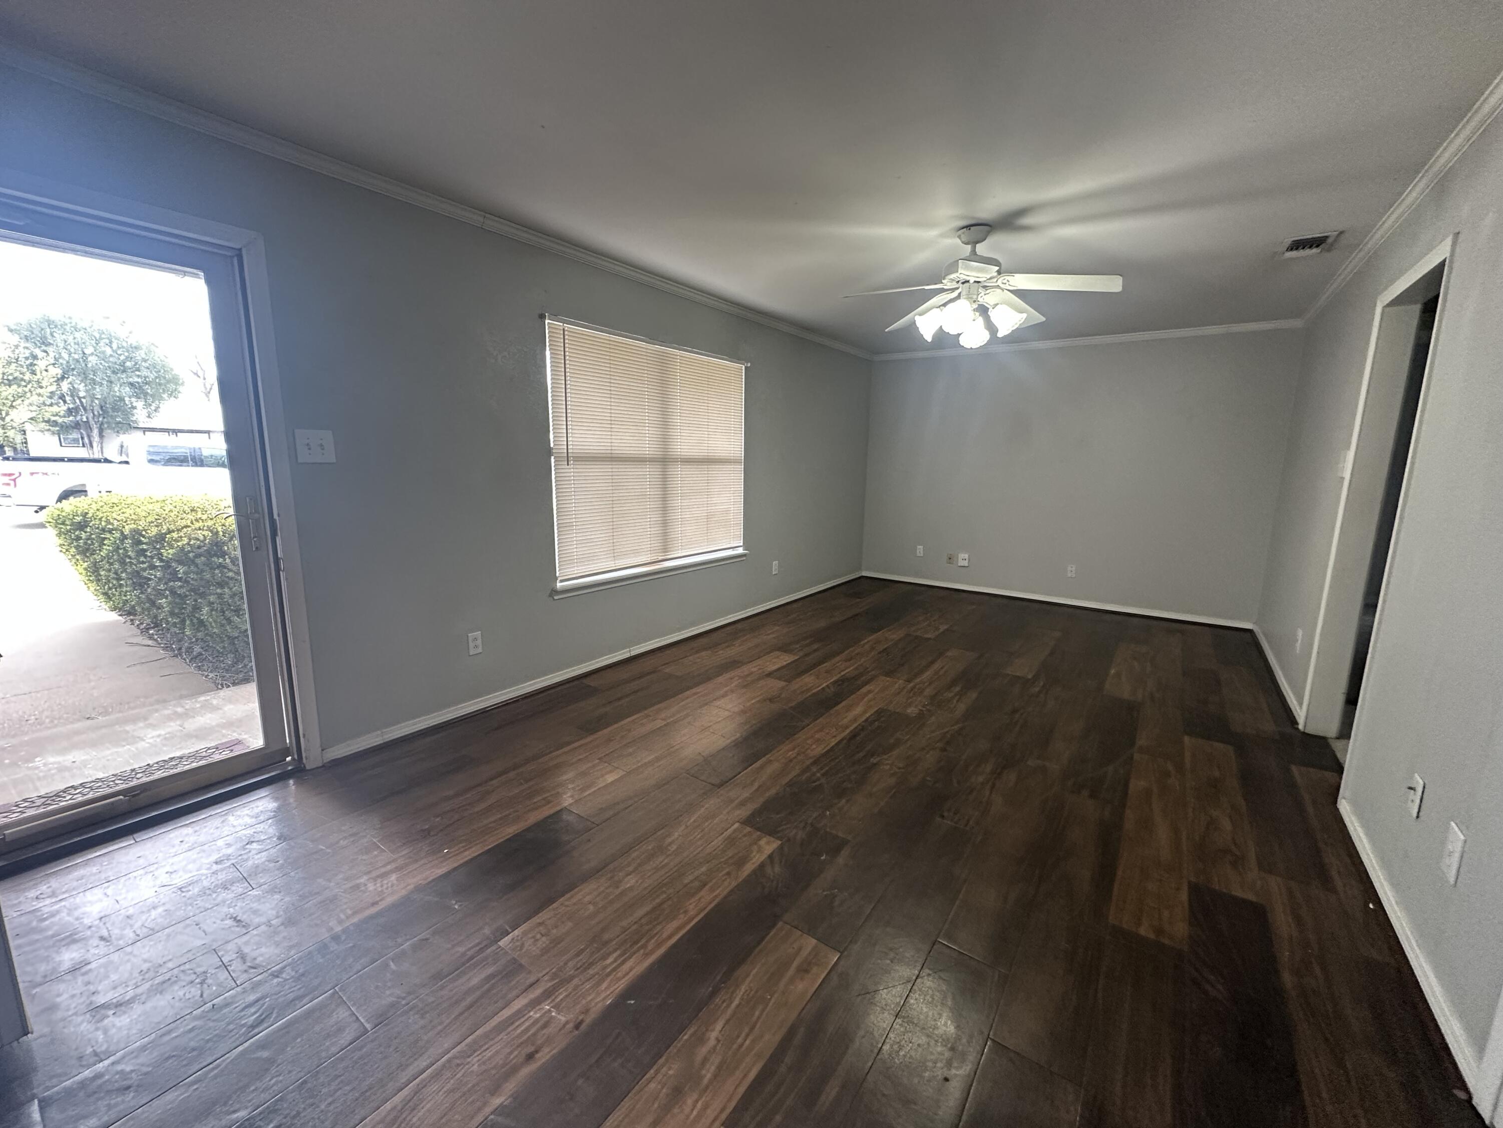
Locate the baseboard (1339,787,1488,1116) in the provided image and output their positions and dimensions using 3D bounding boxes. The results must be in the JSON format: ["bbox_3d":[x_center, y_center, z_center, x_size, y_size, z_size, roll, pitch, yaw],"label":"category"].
[{"bbox_3d":[1.922,1.026,1.832,0.016,0.056,1.365,8,12,34],"label":"baseboard"}]

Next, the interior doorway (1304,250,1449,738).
[{"bbox_3d":[2.643,-0.113,2.550,0.150,2.080,0.960,8,12,34],"label":"interior doorway"}]

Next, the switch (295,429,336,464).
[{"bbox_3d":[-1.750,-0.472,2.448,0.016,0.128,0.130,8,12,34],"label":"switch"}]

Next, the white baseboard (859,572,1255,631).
[{"bbox_3d":[2.733,0.314,6.037,3.543,0.056,0.016,8,12,34],"label":"white baseboard"}]

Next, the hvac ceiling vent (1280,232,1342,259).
[{"bbox_3d":[2.842,-1.617,3.109,0.215,0.020,0.355,8,12,34],"label":"hvac ceiling vent"}]

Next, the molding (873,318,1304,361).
[{"bbox_3d":[2.766,-2.034,5.621,3.543,0.056,0.042,8,12,34],"label":"molding"}]

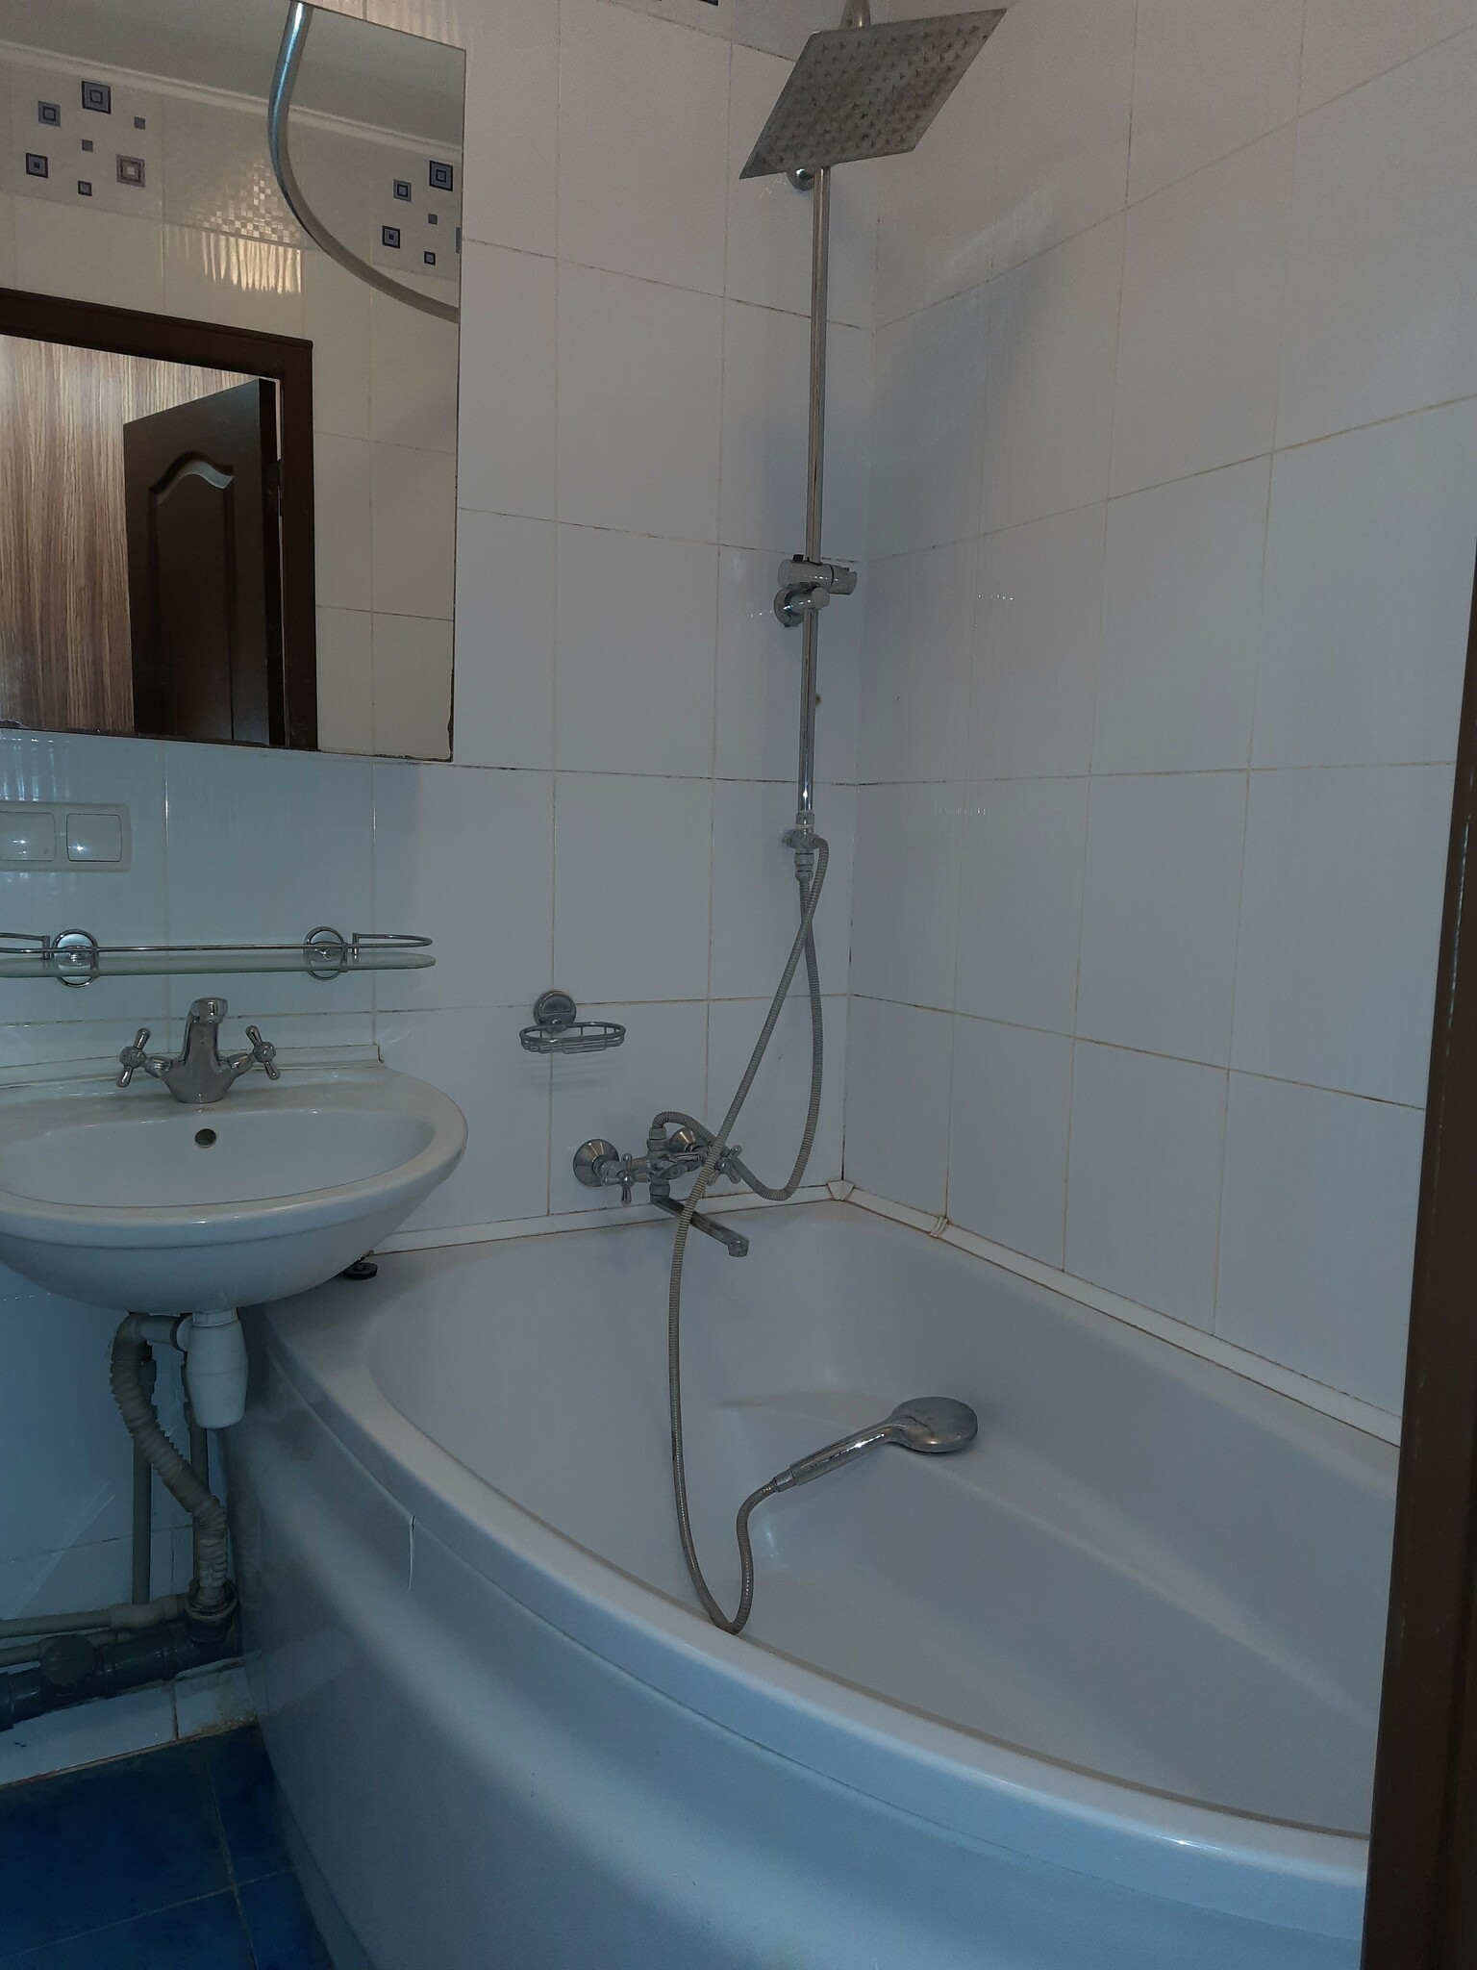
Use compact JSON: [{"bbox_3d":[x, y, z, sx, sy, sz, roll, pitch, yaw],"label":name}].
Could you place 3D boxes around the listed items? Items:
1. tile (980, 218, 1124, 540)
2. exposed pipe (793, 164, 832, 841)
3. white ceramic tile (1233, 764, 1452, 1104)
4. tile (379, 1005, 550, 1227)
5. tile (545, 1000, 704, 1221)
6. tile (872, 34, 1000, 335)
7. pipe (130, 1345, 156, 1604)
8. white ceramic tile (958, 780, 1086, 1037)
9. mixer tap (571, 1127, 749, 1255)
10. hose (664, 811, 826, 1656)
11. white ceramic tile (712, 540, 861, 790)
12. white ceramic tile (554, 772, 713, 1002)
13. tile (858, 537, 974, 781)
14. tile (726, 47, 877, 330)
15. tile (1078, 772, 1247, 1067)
[{"bbox_3d":[0.395,-0.771,1.750,0.009,0.331,0.249,-2,8,-29],"label":"tile"},{"bbox_3d":[0.109,-0.705,1.990,0.024,0.990,0.024,-3,8,-29],"label":"exposed pipe"},{"bbox_3d":[0.619,-0.053,1.395,0.010,0.330,0.250,-2,8,-29],"label":"white ceramic tile"},{"bbox_3d":[-0.381,0.184,1.904,0.250,0.310,0.010,-2,8,-29],"label":"tile"},{"bbox_3d":[-0.161,0.175,2.024,0.250,0.310,0.010,-2,8,-29],"label":"tile"},{"bbox_3d":[0.279,-1.133,1.946,0.010,0.332,0.255,-2,7,-29],"label":"tile"},{"bbox_3d":[-0.744,0.611,1.706,0.022,0.360,0.022,-2,7,-29],"label":"pipe"},{"bbox_3d":[0.372,-0.110,1.842,0.010,0.332,0.250,-2,7,-29],"label":"white ceramic tile"},{"bbox_3d":[-0.066,0.276,1.890,0.225,0.130,0.330,-2,7,-29],"label":"mixer tap"},{"bbox_3d":[0.027,0.282,1.843,0.210,0.950,0.550,3,7,11],"label":"hose"},{"bbox_3d":[0.078,-0.479,2.071,0.250,0.330,0.010,-2,8,-29],"label":"white ceramic tile"},{"bbox_3d":[-0.154,-0.140,1.982,0.249,0.331,0.009,-2,8,-28],"label":"white ceramic tile"},{"bbox_3d":[0.262,-0.468,2.007,0.009,0.331,0.252,-2,8,-29],"label":"tile"},{"bbox_3d":[0.098,-1.144,1.992,0.255,0.332,0.010,-2,7,-29],"label":"tile"},{"bbox_3d":[0.498,-0.082,1.614,0.010,0.330,0.250,-2,8,-29],"label":"tile"}]

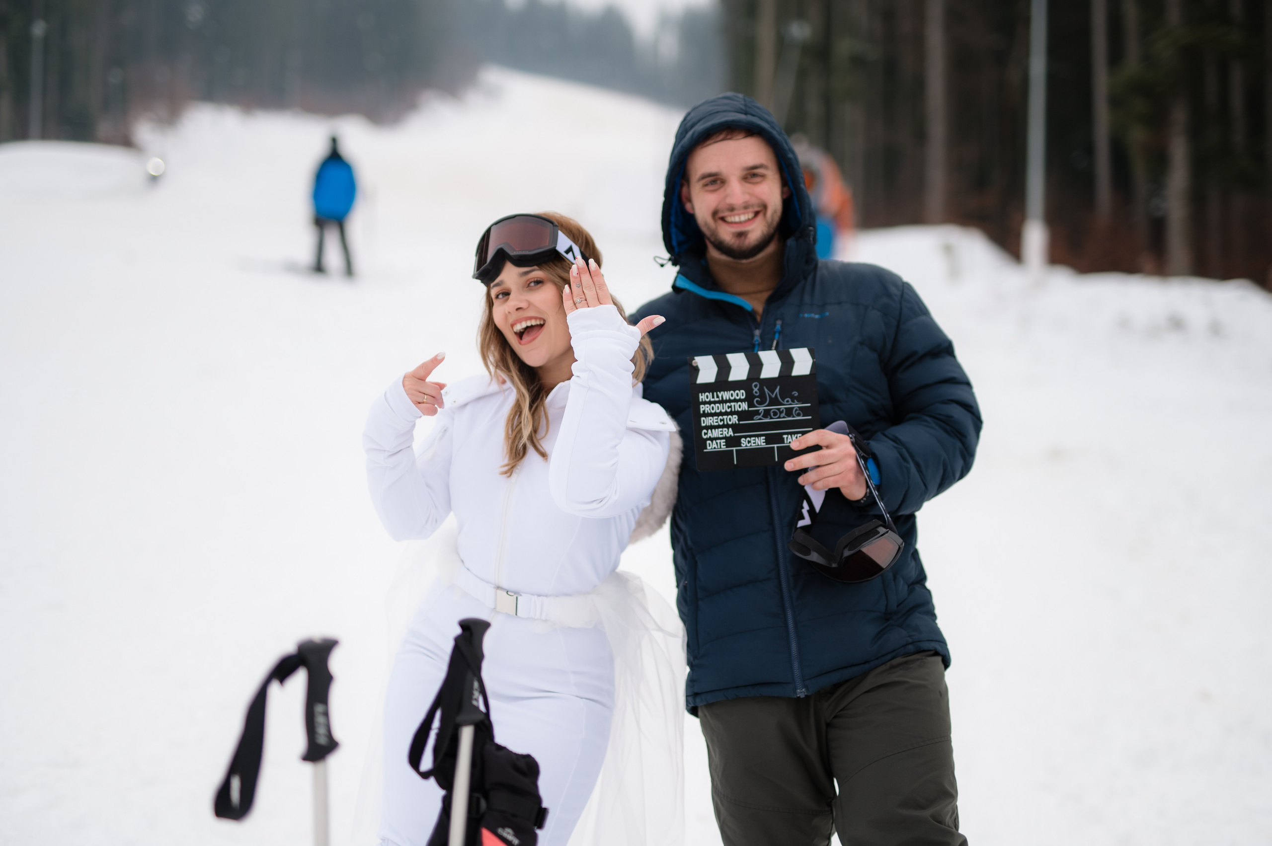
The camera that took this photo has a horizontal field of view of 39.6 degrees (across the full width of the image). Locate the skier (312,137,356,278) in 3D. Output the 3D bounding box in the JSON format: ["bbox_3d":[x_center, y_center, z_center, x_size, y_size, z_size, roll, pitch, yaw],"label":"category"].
[{"bbox_3d":[-3.860,-2.780,22.600,0.550,1.780,0.420,0,1,-23],"label":"skier"}]

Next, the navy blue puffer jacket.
[{"bbox_3d":[0.262,-0.030,2.790,0.580,0.970,0.420,-2,1,10],"label":"navy blue puffer jacket"}]

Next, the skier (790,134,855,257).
[{"bbox_3d":[1.680,-1.970,17.500,0.780,1.750,0.500,1,1,18],"label":"skier"}]

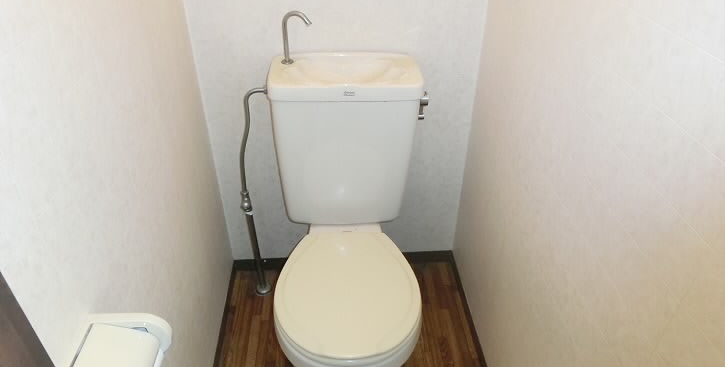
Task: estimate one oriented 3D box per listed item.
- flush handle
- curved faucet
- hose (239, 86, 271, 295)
[{"bbox_3d":[0.163,-0.214,1.360,0.030,0.075,0.035,-2,35,-3],"label":"flush handle"},{"bbox_3d":[-0.177,-0.388,1.341,0.094,0.135,0.036,7,36,9],"label":"curved faucet"},{"bbox_3d":[-0.314,0.064,1.568,0.130,0.805,0.060,-2,35,-3],"label":"hose"}]

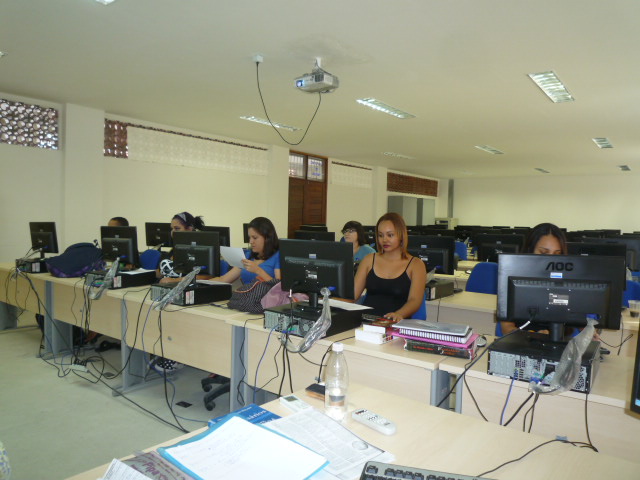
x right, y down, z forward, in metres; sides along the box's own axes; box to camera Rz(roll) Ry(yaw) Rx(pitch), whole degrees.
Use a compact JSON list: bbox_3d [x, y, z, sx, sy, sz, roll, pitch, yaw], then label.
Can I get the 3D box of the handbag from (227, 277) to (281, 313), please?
[{"bbox_3d":[-0.384,0.331,2.825,0.320,0.190,0.200,3,3,30],"label":"handbag"}]

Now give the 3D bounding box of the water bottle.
[{"bbox_3d":[0.049,0.403,1.318,0.068,0.220,0.068,1,3,0],"label":"water bottle"}]

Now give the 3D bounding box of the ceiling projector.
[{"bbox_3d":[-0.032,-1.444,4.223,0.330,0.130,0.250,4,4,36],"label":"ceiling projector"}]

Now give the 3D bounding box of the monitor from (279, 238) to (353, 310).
[{"bbox_3d":[-0.026,0.180,2.446,0.441,0.347,0.180,3,3,29],"label":"monitor"}]

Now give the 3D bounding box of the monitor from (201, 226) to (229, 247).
[{"bbox_3d":[-1.293,0.032,5.713,0.520,0.400,0.190,3,4,33],"label":"monitor"}]

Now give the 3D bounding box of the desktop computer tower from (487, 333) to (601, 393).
[{"bbox_3d":[1.020,0.531,2.083,0.390,0.112,0.450,4,4,36],"label":"desktop computer tower"}]

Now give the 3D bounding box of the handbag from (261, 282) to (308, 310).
[{"bbox_3d":[-0.208,0.327,2.726,0.300,0.190,0.170,1,3,-14],"label":"handbag"}]

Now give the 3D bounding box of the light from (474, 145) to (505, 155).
[{"bbox_3d":[3.407,-1.797,9.250,0.220,0.070,1.240,3,4,37],"label":"light"}]

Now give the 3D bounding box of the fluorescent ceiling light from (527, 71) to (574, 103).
[{"bbox_3d":[2.465,-1.604,4.875,0.220,0.070,1.240,3,4,37],"label":"fluorescent ceiling light"}]

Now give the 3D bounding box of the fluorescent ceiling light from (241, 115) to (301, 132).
[{"bbox_3d":[-0.745,-1.948,7.681,0.250,0.070,1.280,3,4,36],"label":"fluorescent ceiling light"}]

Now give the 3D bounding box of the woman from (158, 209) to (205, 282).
[{"bbox_3d":[-1.096,0.435,3.802,0.500,1.290,0.720,3,4,37],"label":"woman"}]

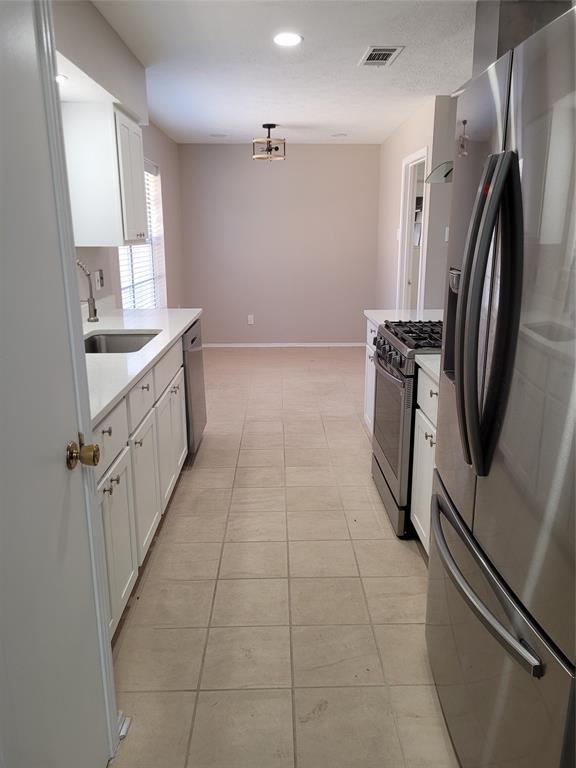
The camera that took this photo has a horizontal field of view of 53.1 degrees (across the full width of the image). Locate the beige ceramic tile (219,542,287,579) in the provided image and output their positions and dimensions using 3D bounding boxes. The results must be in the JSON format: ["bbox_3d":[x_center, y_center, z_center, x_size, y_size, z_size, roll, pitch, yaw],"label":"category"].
[{"bbox_3d":[-0.150,0.801,2.610,0.302,0.012,0.302,-1,15,-1],"label":"beige ceramic tile"}]

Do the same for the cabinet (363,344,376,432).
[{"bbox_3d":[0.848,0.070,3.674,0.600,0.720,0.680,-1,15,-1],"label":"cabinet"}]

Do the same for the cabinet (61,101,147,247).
[{"bbox_3d":[-1.097,-1.240,3.520,0.315,0.759,0.600,-1,15,-1],"label":"cabinet"}]

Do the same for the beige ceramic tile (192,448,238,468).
[{"bbox_3d":[-0.476,0.492,3.761,0.301,0.012,0.300,-1,15,-1],"label":"beige ceramic tile"}]

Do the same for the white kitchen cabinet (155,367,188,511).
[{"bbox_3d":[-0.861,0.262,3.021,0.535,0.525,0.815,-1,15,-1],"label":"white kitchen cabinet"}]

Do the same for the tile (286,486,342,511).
[{"bbox_3d":[0.143,0.639,3.185,0.301,0.012,0.300,-1,15,-1],"label":"tile"}]

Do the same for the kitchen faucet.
[{"bbox_3d":[-1.181,-0.562,3.361,0.070,0.420,0.250,-1,15,-1],"label":"kitchen faucet"}]

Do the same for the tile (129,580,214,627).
[{"bbox_3d":[-0.446,0.876,2.294,0.301,0.012,0.300,-1,15,-1],"label":"tile"}]

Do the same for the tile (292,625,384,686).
[{"bbox_3d":[0.166,0.942,2.006,0.299,0.010,0.299,-1,15,-1],"label":"tile"}]

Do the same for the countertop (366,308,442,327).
[{"bbox_3d":[0.845,-0.395,3.584,0.635,0.036,0.725,-1,15,-1],"label":"countertop"}]

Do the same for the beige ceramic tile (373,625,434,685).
[{"bbox_3d":[0.473,0.945,2.027,0.302,0.012,0.302,-1,15,-1],"label":"beige ceramic tile"}]

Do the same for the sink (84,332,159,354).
[{"bbox_3d":[-0.877,-0.090,2.906,0.430,0.230,0.680,-1,15,-1],"label":"sink"}]

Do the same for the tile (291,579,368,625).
[{"bbox_3d":[0.161,0.873,2.319,0.302,0.012,0.302,-1,15,-1],"label":"tile"}]

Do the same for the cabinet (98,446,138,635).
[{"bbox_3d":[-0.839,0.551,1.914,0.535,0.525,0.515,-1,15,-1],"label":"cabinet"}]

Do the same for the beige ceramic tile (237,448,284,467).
[{"bbox_3d":[-0.173,0.493,3.795,0.302,0.012,0.302,-1,15,-1],"label":"beige ceramic tile"}]

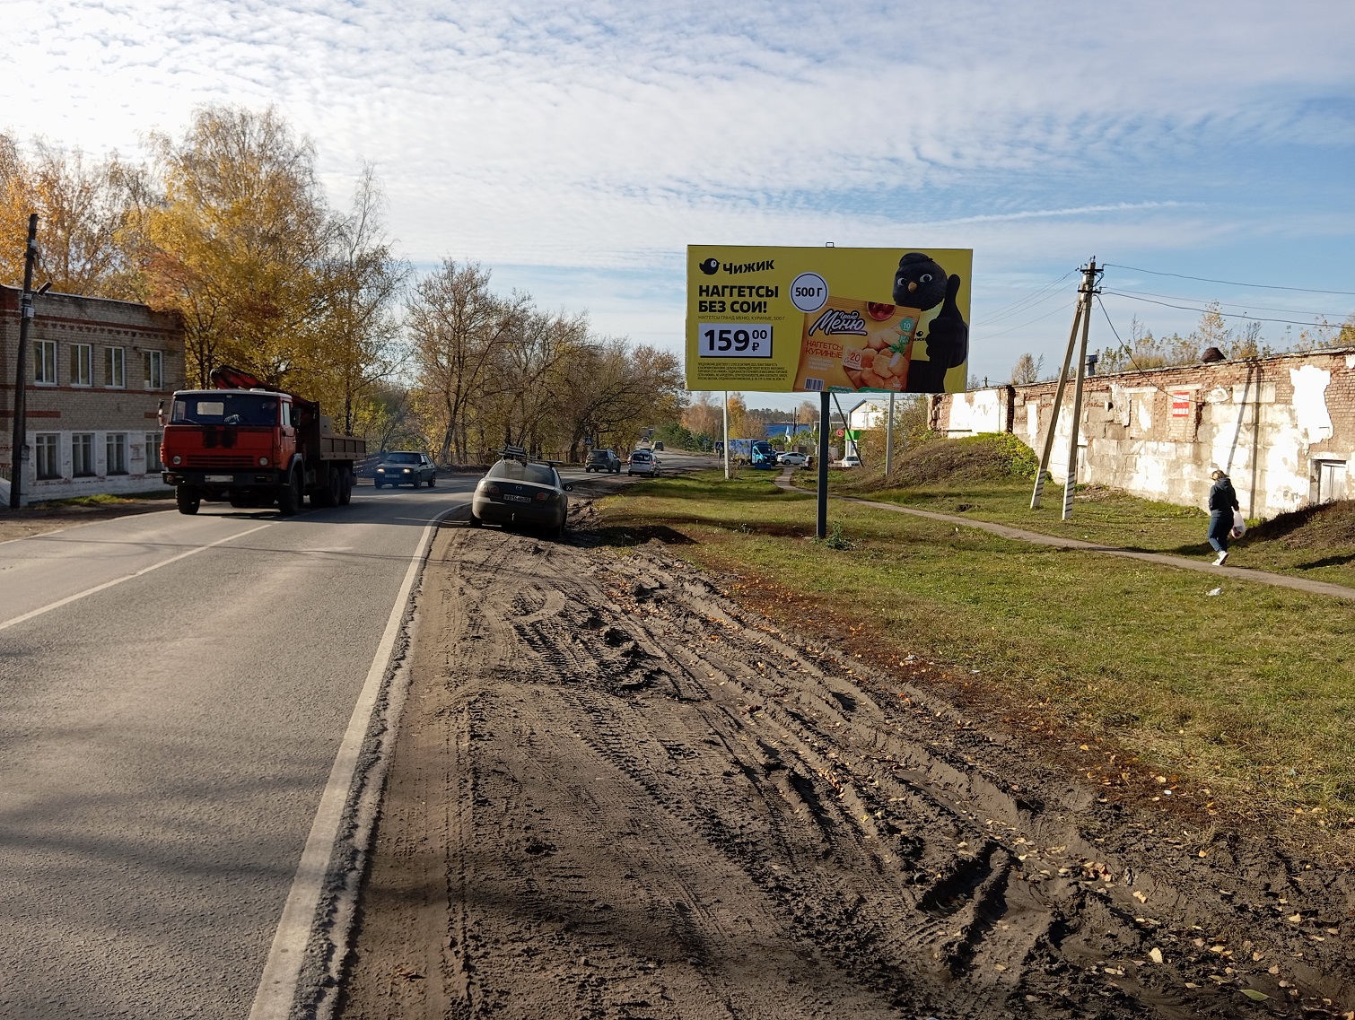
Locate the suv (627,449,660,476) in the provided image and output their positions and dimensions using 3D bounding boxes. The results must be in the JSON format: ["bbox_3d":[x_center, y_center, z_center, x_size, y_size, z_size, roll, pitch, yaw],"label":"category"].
[{"bbox_3d":[-2.145,-3.000,70.500,1.730,1.580,4.100,1,4,6],"label":"suv"}]

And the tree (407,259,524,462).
[{"bbox_3d":[-12.723,-8.830,67.000,7.000,12.300,7.000,1,4,0],"label":"tree"}]

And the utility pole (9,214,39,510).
[{"bbox_3d":[-17.275,-3.866,29.000,0.270,7.800,0.270,6,4,0],"label":"utility pole"}]

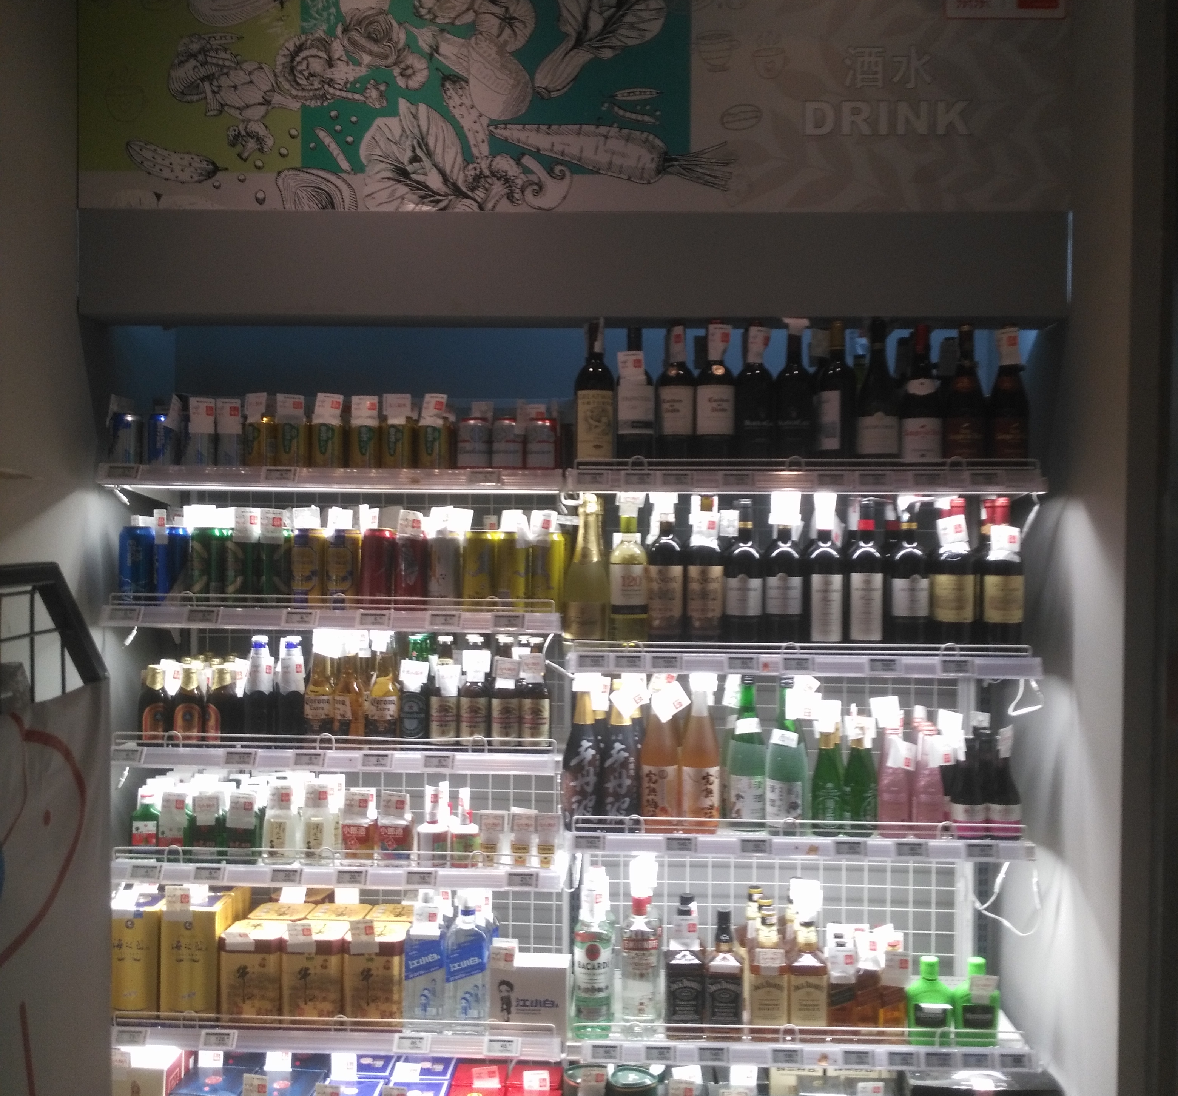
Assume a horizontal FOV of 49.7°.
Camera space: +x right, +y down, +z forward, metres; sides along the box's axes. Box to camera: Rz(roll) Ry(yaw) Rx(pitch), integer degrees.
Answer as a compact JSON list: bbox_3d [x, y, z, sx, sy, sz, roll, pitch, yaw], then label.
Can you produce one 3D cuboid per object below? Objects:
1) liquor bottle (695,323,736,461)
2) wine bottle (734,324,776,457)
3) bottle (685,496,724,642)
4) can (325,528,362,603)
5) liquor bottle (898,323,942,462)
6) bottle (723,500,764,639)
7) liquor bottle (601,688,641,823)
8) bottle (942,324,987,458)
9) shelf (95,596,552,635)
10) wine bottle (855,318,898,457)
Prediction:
[{"bbox_3d":[0.251,-0.300,2.529,0.076,0.302,0.076,0,2,3],"label":"liquor bottle"},{"bbox_3d":[0.324,-0.295,2.473,0.075,0.296,0.075,1,1,2],"label":"wine bottle"},{"bbox_3d":[0.230,0.056,2.504,0.076,0.312,0.076,1,1,2],"label":"bottle"},{"bbox_3d":[-0.498,0.047,2.570,0.066,0.168,0.066,0,2,0],"label":"can"},{"bbox_3d":[0.659,-0.293,2.515,0.082,0.297,0.082,1,1,1],"label":"liquor bottle"},{"bbox_3d":[0.302,0.054,2.478,0.075,0.298,0.075,1,1,2],"label":"bottle"},{"bbox_3d":[0.064,0.416,2.515,0.077,0.295,0.077,1,1,2],"label":"liquor bottle"},{"bbox_3d":[0.746,-0.293,2.515,0.083,0.297,0.083,1,1,1],"label":"bottle"},{"bbox_3d":[-0.498,0.122,2.659,0.905,0.061,0.390,1,2,2],"label":"shelf"},{"bbox_3d":[0.560,-0.295,2.466,0.081,0.302,0.081,1,1,2],"label":"wine bottle"}]

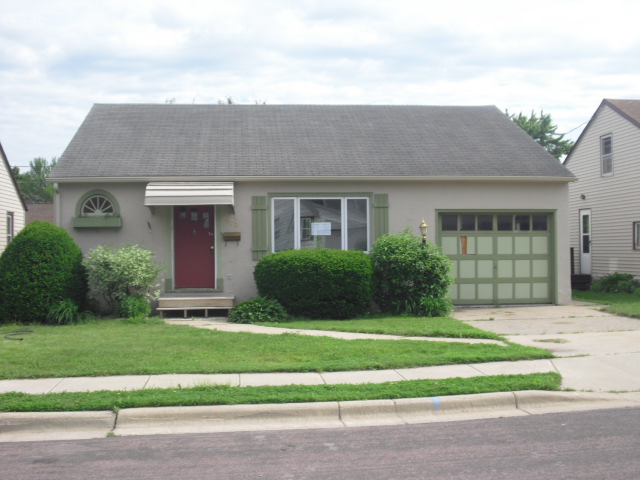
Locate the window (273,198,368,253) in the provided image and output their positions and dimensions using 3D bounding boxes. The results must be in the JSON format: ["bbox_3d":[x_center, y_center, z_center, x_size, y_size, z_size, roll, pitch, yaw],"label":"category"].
[{"bbox_3d":[0.023,-0.332,18.416,2.212,1.273,0.100,0,-1,-6],"label":"window"}]

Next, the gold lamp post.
[{"bbox_3d":[2.216,0.532,17.288,0.199,1.978,0.199,0,-1,-5],"label":"gold lamp post"}]

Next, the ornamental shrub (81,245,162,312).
[{"bbox_3d":[-4.176,0.825,17.200,1.660,1.440,1.400,0,-1,-6],"label":"ornamental shrub"}]

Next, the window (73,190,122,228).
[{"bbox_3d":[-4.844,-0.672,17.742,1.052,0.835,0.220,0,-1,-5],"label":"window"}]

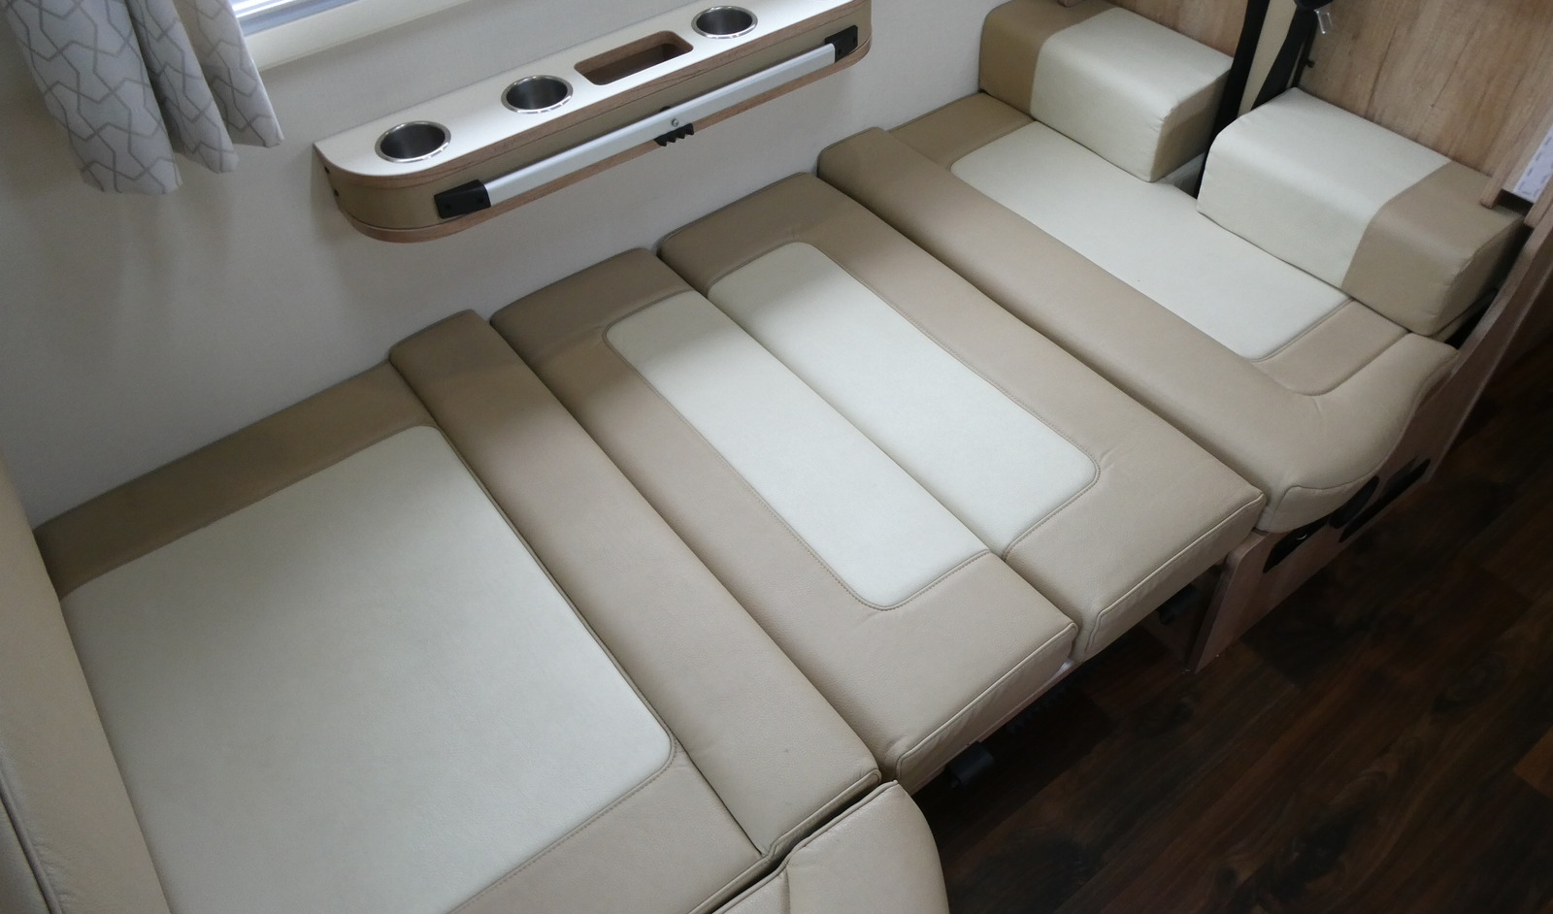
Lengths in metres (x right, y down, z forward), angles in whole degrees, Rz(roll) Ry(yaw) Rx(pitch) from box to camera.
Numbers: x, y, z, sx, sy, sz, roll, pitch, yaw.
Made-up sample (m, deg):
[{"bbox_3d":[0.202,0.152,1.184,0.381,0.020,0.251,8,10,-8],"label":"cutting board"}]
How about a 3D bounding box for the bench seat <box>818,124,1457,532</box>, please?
[{"bbox_3d":[0.534,-0.300,1.750,0.416,0.124,1.010,-30,53,-21],"label":"bench seat"}]

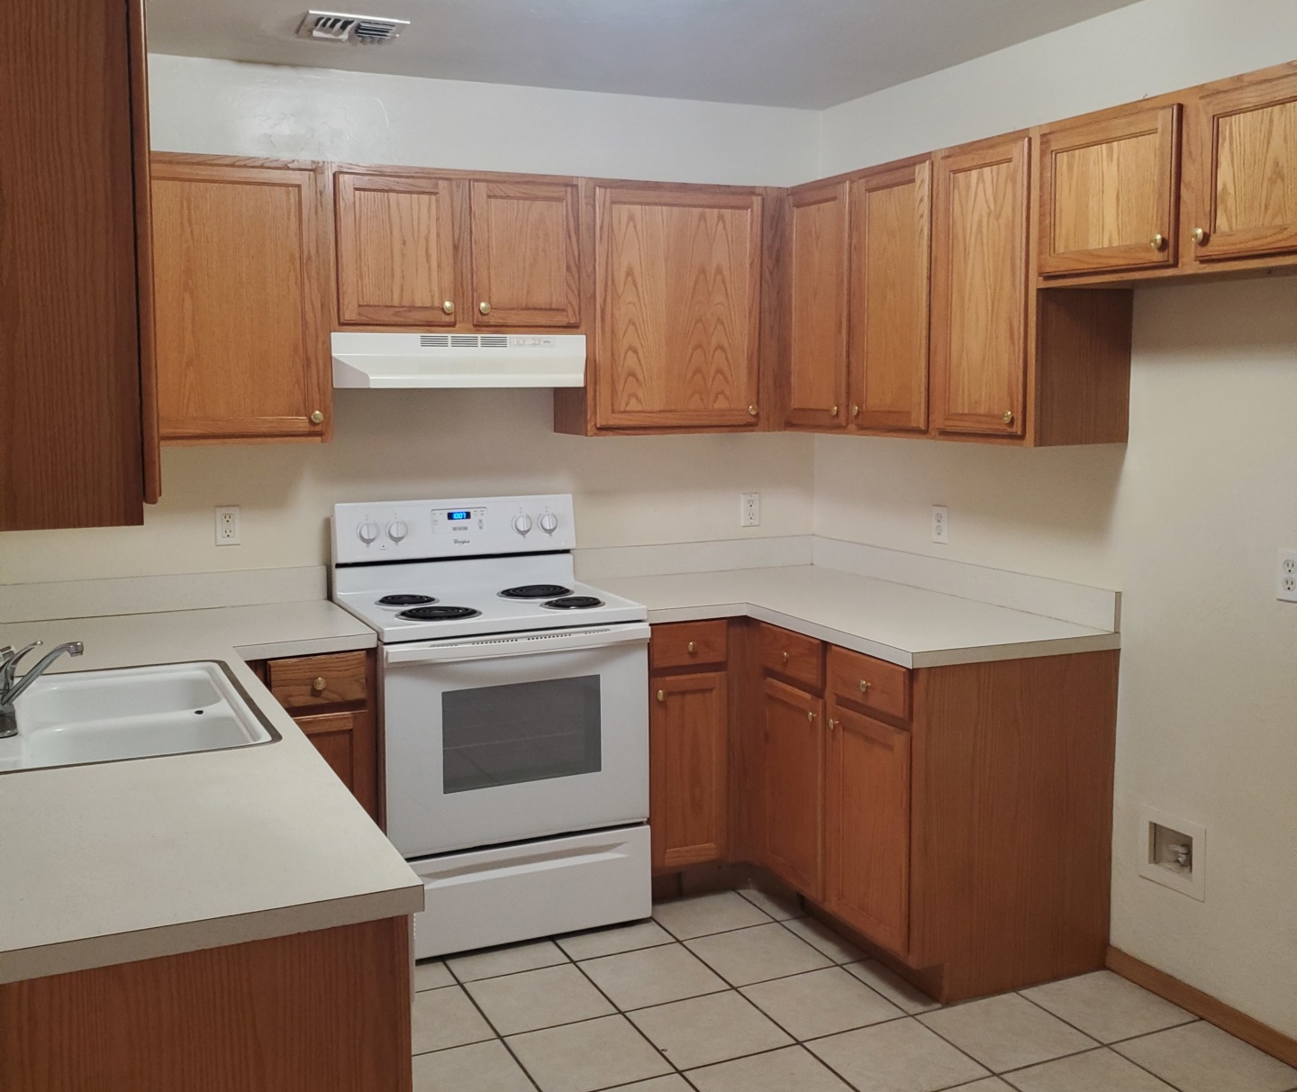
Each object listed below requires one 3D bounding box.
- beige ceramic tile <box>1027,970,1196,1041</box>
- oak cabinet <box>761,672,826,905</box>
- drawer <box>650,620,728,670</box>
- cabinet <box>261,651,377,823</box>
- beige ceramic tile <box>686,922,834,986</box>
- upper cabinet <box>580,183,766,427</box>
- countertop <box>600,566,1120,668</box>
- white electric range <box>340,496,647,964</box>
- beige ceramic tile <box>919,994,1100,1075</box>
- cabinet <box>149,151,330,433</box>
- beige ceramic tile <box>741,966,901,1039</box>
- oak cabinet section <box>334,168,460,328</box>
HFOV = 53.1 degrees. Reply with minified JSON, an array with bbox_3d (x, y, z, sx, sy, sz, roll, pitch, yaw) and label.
[{"bbox_3d":[1.135,1.147,3.226,0.304,0.012,0.304,-3,7,-25],"label":"beige ceramic tile"},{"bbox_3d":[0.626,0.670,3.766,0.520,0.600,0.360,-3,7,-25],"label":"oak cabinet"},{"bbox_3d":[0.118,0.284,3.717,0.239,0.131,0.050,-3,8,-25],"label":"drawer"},{"bbox_3d":[-1.001,0.669,3.615,0.372,0.863,0.630,-3,7,-25],"label":"cabinet"},{"bbox_3d":[0.302,1.113,3.544,0.305,0.010,0.305,-3,7,-25],"label":"beige ceramic tile"},{"bbox_3d":[0.032,-0.730,4.091,0.610,0.750,0.315,-3,8,-25],"label":"upper cabinet"},{"bbox_3d":[0.473,0.187,3.781,0.943,0.037,1.443,-3,8,-25],"label":"countertop"},{"bbox_3d":[-0.468,0.477,3.787,0.755,1.187,0.680,-3,8,-25],"label":"white electric range"},{"bbox_3d":[0.850,1.161,3.095,0.304,0.012,0.304,-3,7,-25],"label":"beige ceramic tile"},{"bbox_3d":[-1.213,-0.660,3.546,0.623,0.753,0.328,-3,7,-25],"label":"cabinet"},{"bbox_3d":[0.435,1.145,3.261,0.305,0.010,0.305,-3,7,-25],"label":"beige ceramic tile"},{"bbox_3d":[-0.760,-0.832,3.744,0.327,0.408,0.300,-3,7,-24],"label":"oak cabinet section"}]

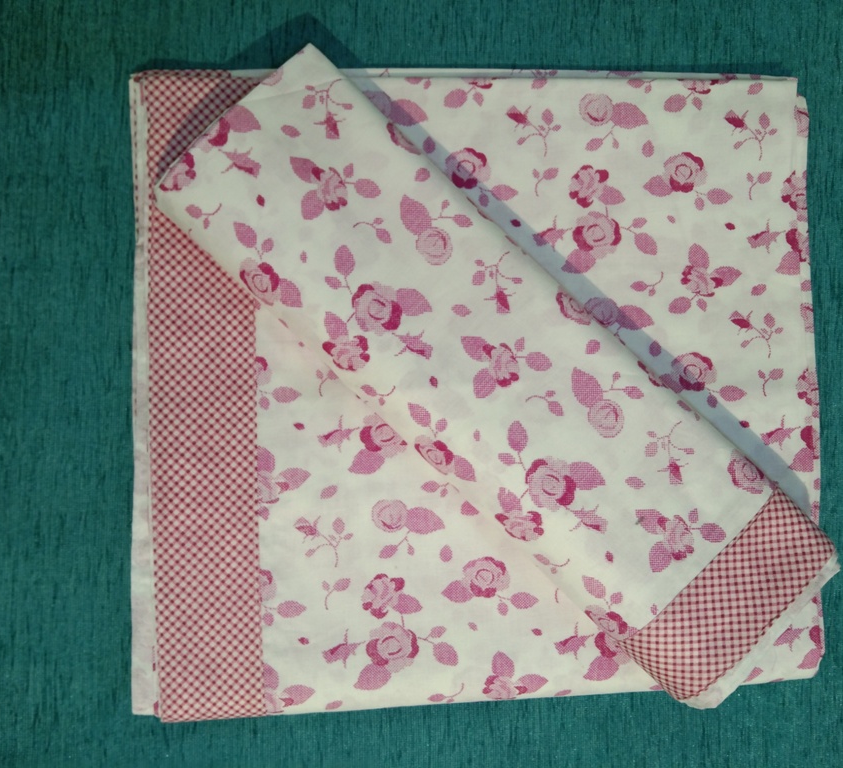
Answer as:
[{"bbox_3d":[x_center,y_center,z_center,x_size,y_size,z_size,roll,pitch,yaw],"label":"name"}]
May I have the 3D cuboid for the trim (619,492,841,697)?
[{"bbox_3d":[0.277,0.191,0.837,0.195,0.020,0.077,-44,89,-1],"label":"trim"}]

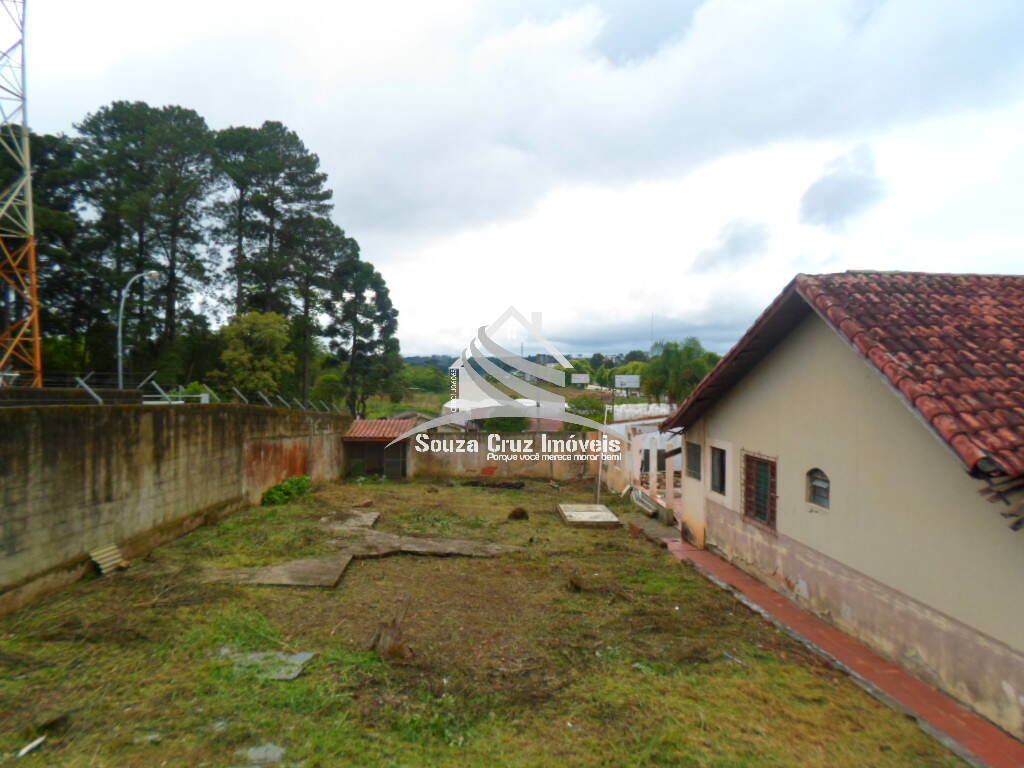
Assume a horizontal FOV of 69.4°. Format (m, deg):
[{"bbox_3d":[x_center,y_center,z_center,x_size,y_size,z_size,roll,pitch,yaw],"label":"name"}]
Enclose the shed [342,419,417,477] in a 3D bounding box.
[{"bbox_3d":[-5.580,2.790,31.950,2.850,2.400,2.300,0,1,3],"label":"shed"}]

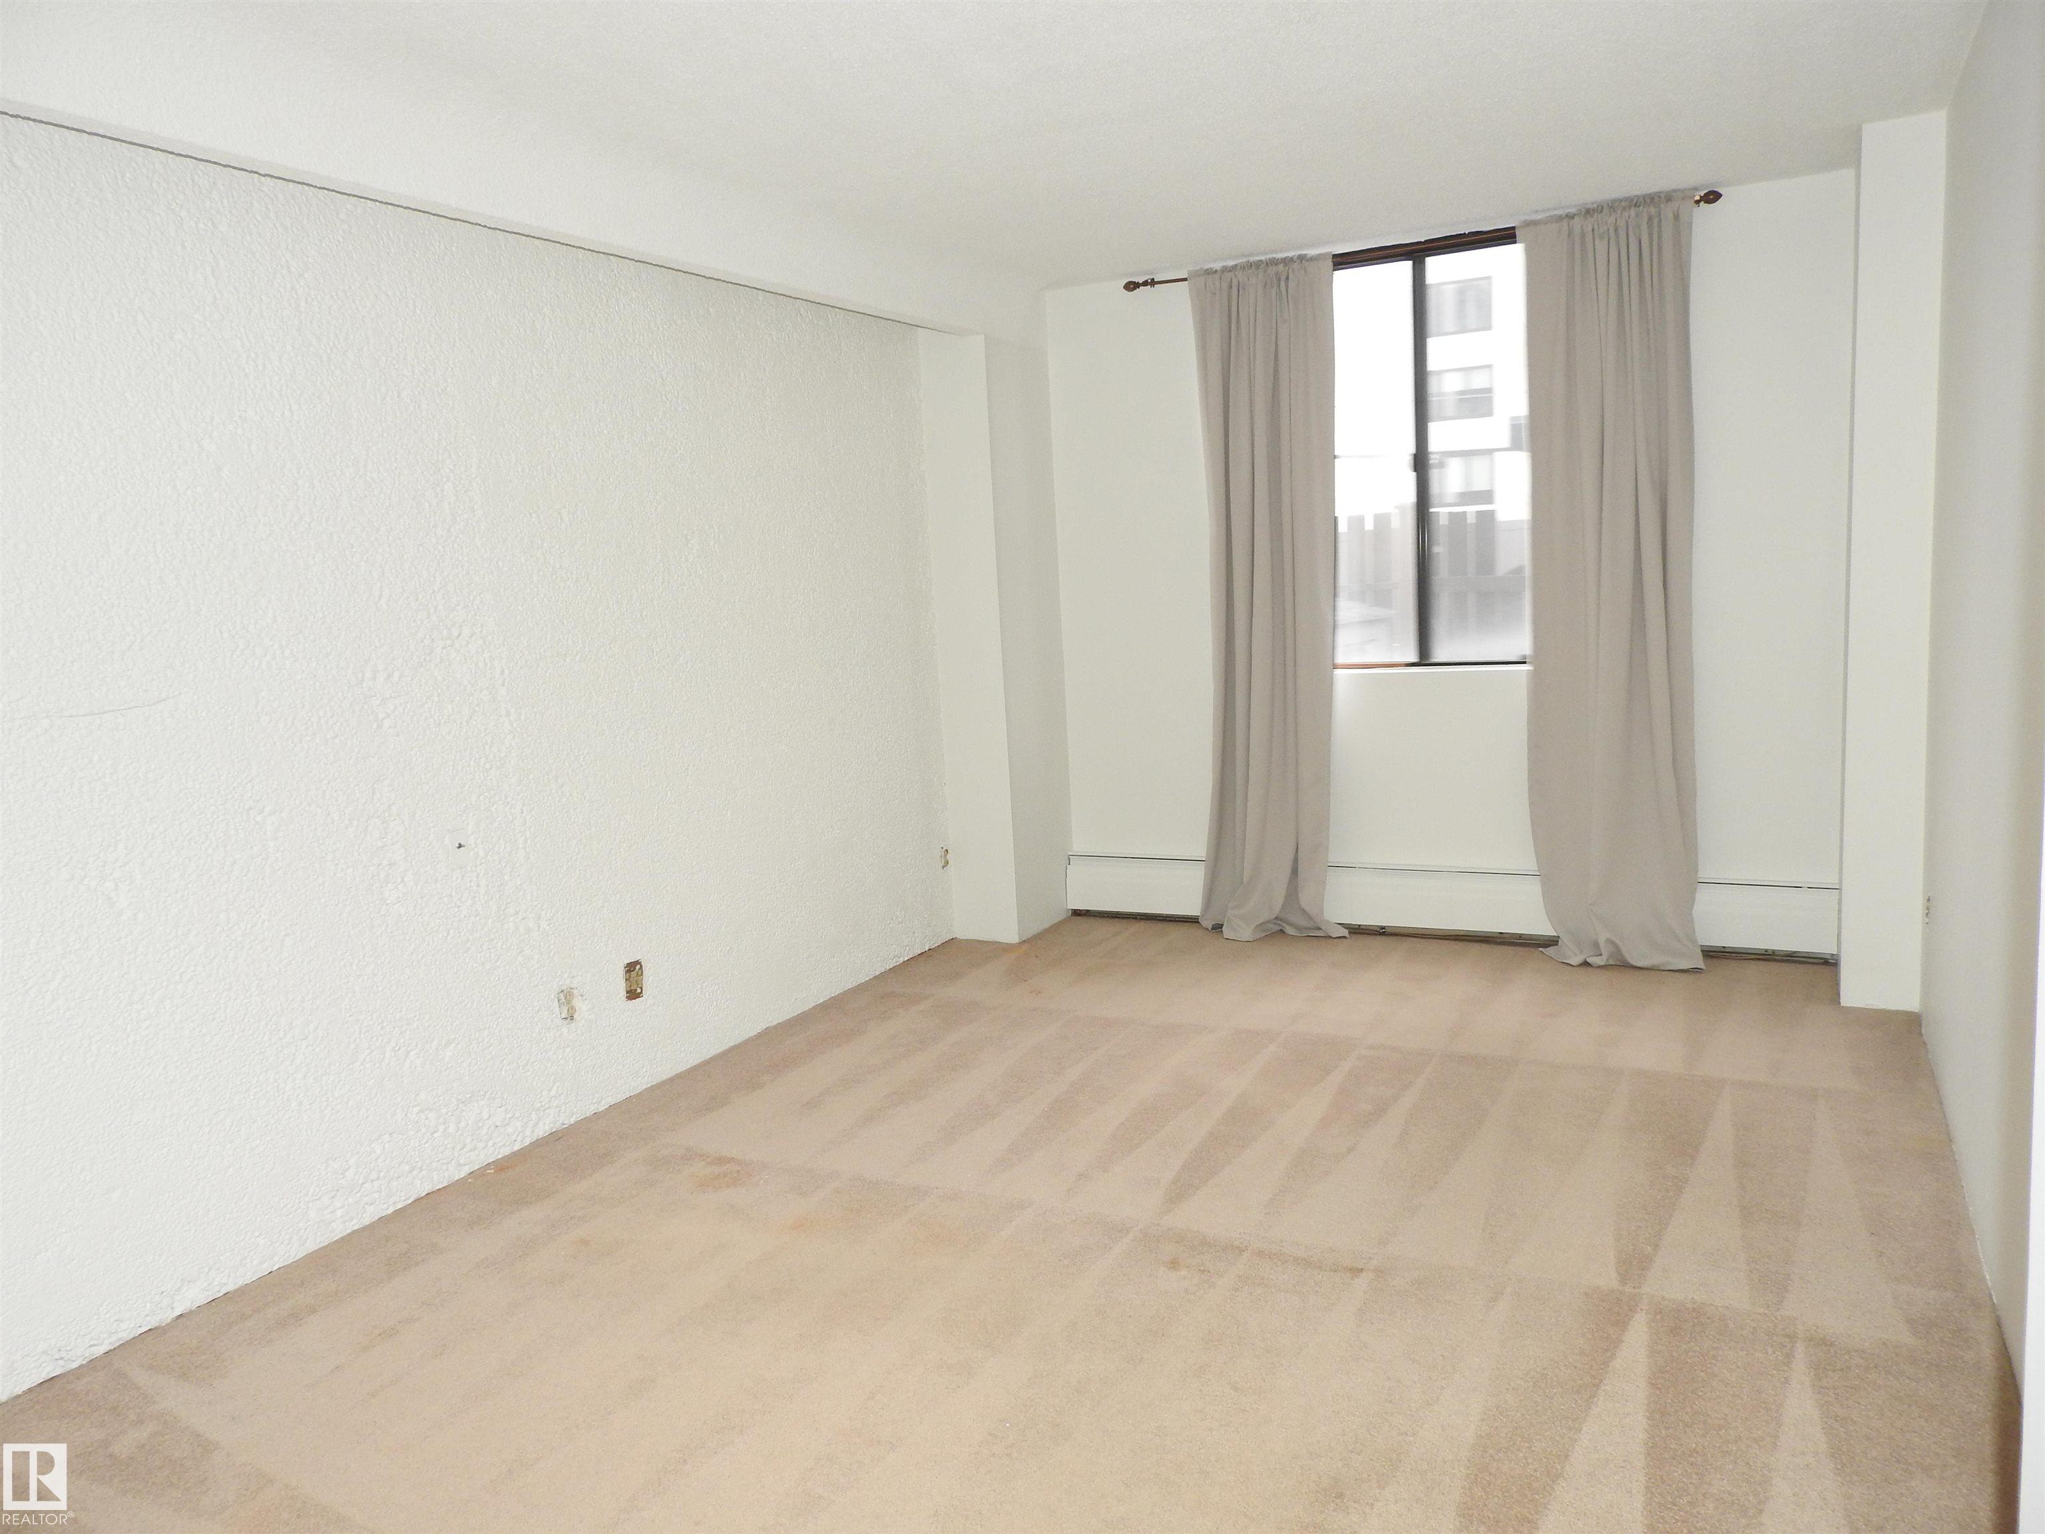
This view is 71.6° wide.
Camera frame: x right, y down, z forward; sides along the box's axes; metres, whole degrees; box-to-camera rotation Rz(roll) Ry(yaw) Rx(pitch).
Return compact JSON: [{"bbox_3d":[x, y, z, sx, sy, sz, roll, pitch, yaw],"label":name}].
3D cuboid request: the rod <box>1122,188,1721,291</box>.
[{"bbox_3d":[1.263,-1.750,4.767,1.960,0.055,0.090,1,9,25],"label":"rod"}]

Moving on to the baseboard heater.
[{"bbox_3d":[1.397,0.486,5.103,2.685,0.245,0.075,1,9,25],"label":"baseboard heater"}]

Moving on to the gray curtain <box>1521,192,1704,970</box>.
[{"bbox_3d":[1.912,-0.562,4.602,0.555,2.440,0.140,1,9,25],"label":"gray curtain"}]

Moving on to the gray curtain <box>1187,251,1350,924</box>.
[{"bbox_3d":[0.871,-0.570,5.096,0.550,2.435,0.130,1,9,25],"label":"gray curtain"}]

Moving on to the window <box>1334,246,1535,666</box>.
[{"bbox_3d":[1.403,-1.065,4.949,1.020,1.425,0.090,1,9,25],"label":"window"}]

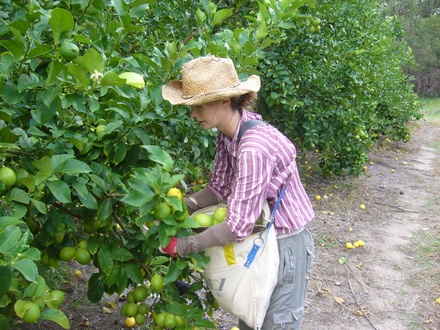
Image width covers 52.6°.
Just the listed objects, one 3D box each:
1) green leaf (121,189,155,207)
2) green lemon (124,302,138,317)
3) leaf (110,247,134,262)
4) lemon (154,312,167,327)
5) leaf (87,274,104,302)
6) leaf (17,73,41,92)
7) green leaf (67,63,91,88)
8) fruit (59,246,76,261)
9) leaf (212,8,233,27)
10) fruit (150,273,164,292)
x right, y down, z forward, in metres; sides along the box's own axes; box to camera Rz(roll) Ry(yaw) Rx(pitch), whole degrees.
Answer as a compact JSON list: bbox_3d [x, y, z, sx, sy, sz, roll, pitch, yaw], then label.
[{"bbox_3d":[-0.293,0.115,1.580,0.118,0.060,0.040,-2,10,-11],"label":"green leaf"},{"bbox_3d":[-0.351,0.572,1.760,0.054,0.056,0.054,0,9,0],"label":"green lemon"},{"bbox_3d":[-0.359,0.328,1.630,0.093,0.050,0.022,12,-33,-4],"label":"leaf"},{"bbox_3d":[-0.261,0.686,1.970,0.058,0.063,0.058,0,10,0],"label":"lemon"},{"bbox_3d":[-0.463,0.459,1.660,0.060,0.112,0.022,6,-24,-13],"label":"leaf"},{"bbox_3d":[-0.624,-0.269,1.450,0.075,0.063,0.040,-4,11,-23],"label":"leaf"},{"bbox_3d":[-0.452,-0.284,1.420,0.075,0.080,0.035,-3,10,-17],"label":"green leaf"},{"bbox_3d":[-0.657,0.382,1.920,0.067,0.059,0.059,0,10,0],"label":"fruit"},{"bbox_3d":[0.009,-0.621,1.880,0.112,0.052,0.028,-43,1,1],"label":"leaf"},{"bbox_3d":[-0.249,0.471,1.780,0.055,0.072,0.055,0,10,0],"label":"fruit"}]

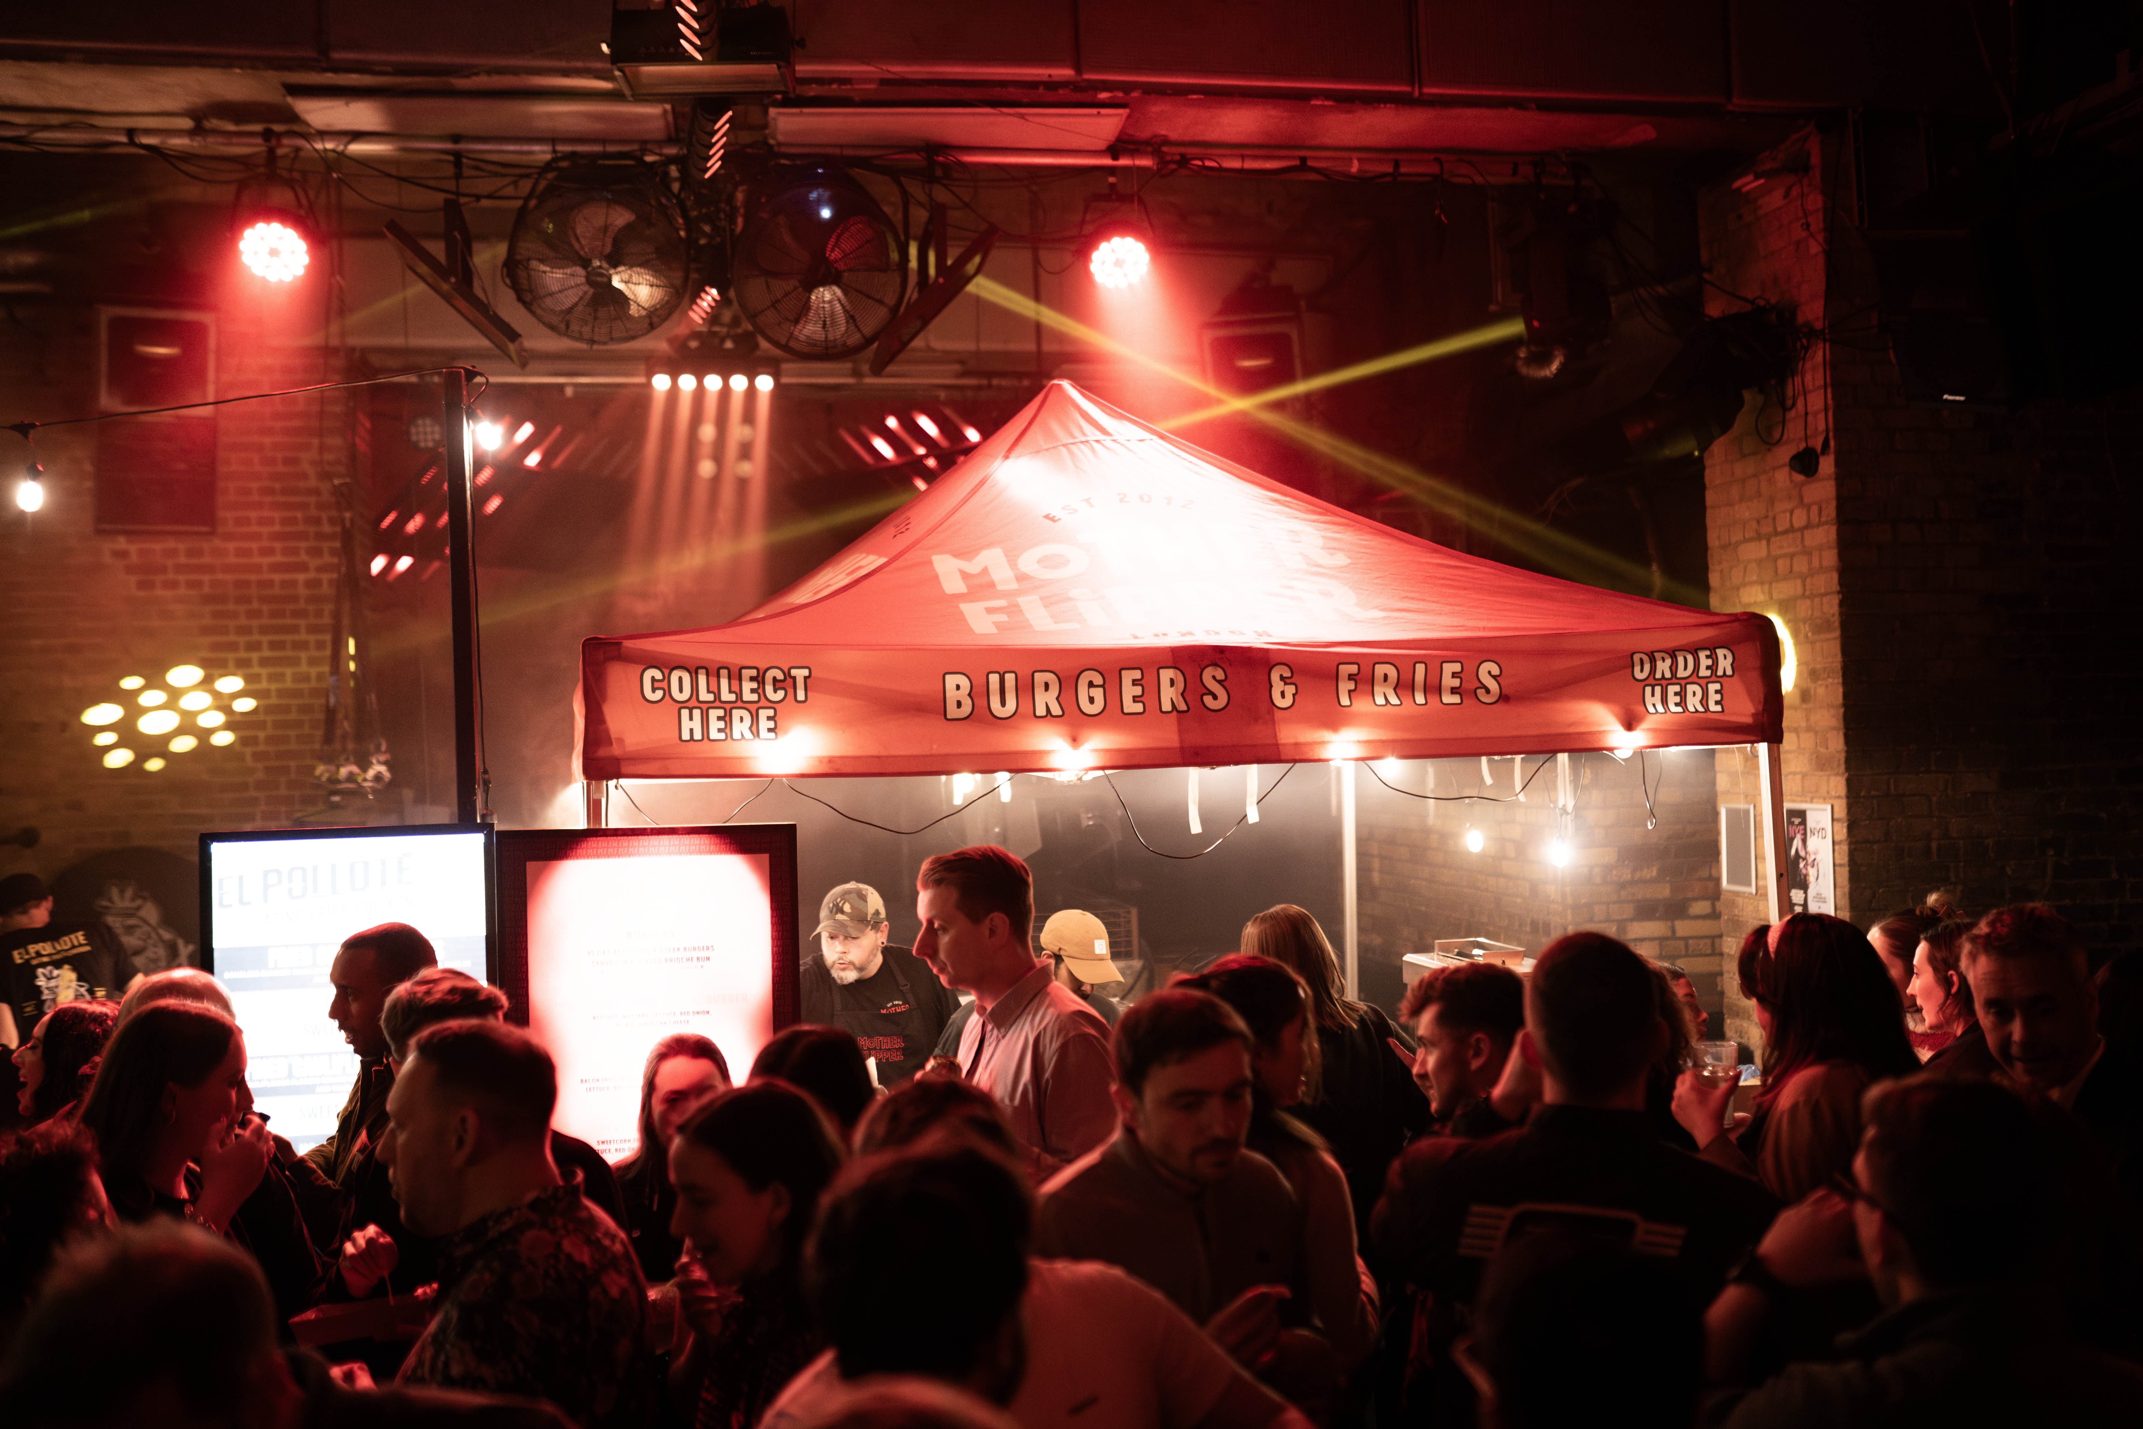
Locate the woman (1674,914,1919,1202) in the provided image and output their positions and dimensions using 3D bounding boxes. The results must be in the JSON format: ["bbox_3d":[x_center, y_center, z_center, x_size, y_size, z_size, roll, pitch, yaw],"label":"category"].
[{"bbox_3d":[1.361,1.213,3.778,0.390,1.700,0.480,-3,-2,38],"label":"woman"}]

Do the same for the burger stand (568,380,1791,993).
[{"bbox_3d":[0.026,0.560,6.467,3.020,3.214,3.020,-1,-2,-14],"label":"burger stand"}]

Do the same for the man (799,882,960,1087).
[{"bbox_3d":[-0.497,1.285,5.478,0.550,1.740,0.400,-1,-1,-3],"label":"man"}]

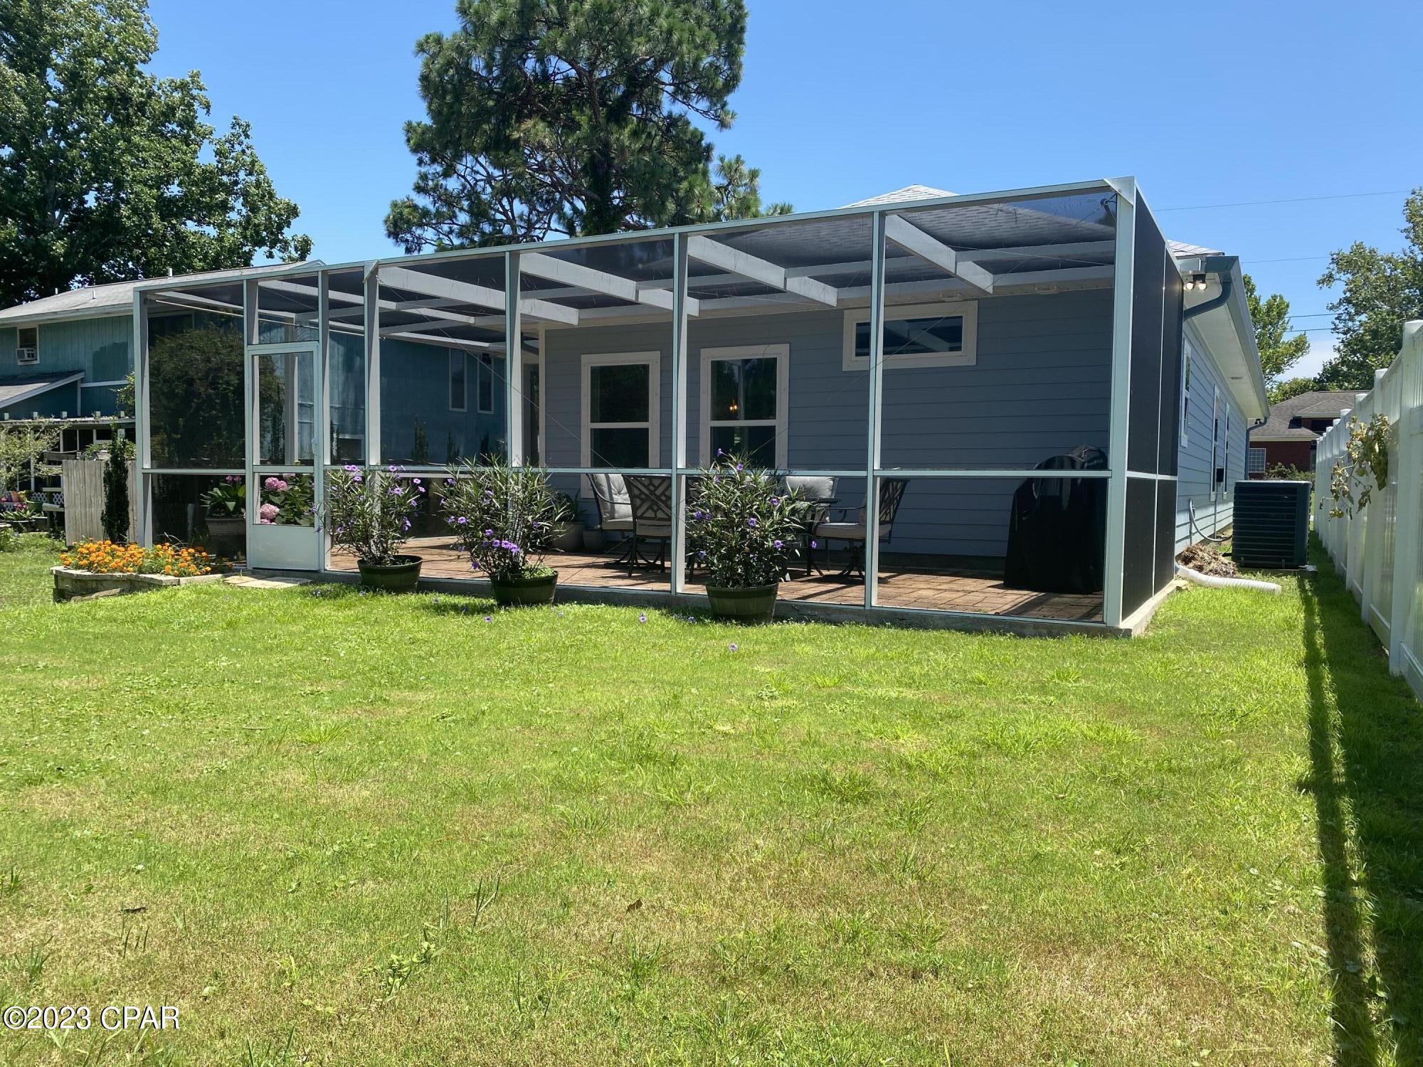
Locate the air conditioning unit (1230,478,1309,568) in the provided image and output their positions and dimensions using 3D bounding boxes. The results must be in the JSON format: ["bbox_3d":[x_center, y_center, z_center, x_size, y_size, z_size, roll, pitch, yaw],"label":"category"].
[{"bbox_3d":[6.488,-0.110,12.401,0.770,0.988,0.770,2,3,28],"label":"air conditioning unit"}]

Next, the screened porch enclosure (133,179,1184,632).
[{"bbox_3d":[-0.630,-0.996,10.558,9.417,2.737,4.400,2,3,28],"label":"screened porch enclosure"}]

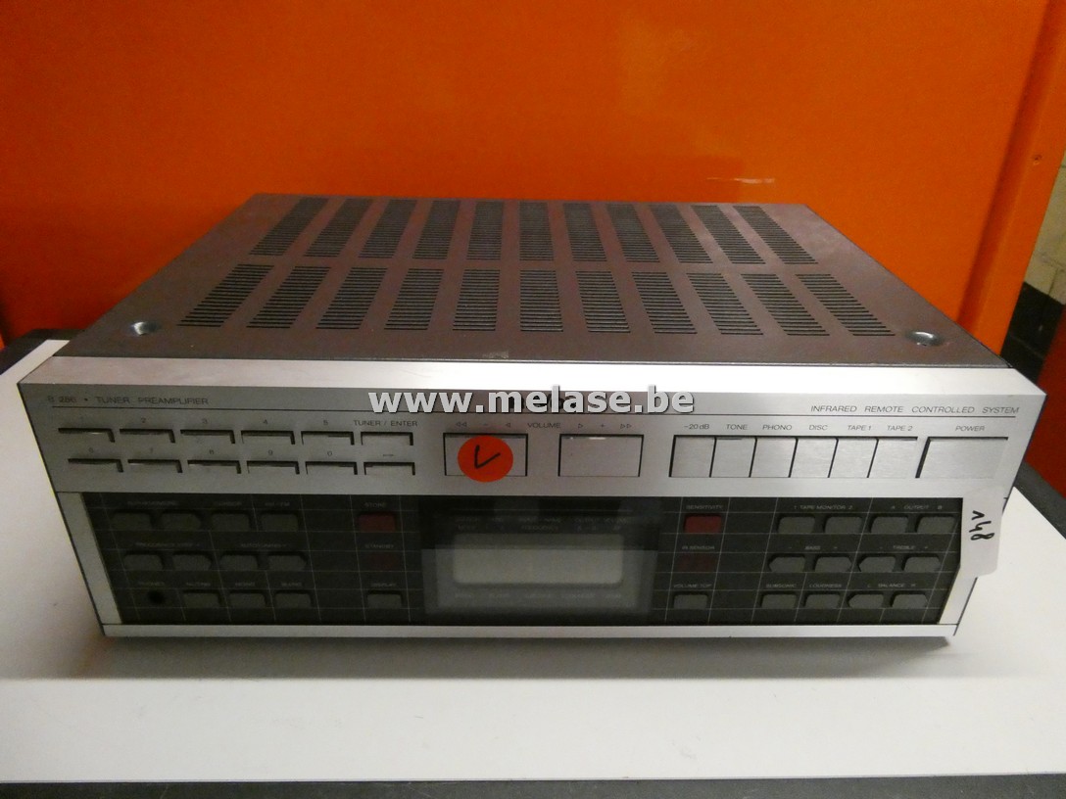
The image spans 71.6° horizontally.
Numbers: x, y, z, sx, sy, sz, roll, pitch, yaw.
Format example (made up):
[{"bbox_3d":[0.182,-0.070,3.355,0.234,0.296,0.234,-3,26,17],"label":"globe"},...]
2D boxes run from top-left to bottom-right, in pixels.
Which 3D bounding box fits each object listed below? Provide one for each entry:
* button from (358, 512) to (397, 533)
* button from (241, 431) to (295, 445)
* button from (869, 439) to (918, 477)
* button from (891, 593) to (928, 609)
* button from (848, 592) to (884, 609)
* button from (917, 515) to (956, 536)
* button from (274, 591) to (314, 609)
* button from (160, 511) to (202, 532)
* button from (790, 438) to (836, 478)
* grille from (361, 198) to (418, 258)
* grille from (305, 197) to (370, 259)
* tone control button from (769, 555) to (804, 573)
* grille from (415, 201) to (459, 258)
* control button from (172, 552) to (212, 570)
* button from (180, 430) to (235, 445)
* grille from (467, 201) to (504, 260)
[{"bbox_3d":[-0.075,0.059,0.357,0.017,0.010,0.004,1,28,-1],"label":"button"},{"bbox_3d":[-0.119,0.017,0.334,0.022,0.006,0.004,1,28,-1],"label":"button"},{"bbox_3d":[0.167,0.027,0.341,0.020,0.023,0.005,1,29,-1],"label":"button"},{"bbox_3d":[0.197,0.104,0.386,0.019,0.010,0.004,1,28,-1],"label":"button"},{"bbox_3d":[0.175,0.106,0.390,0.017,0.011,0.005,1,30,-1],"label":"button"},{"bbox_3d":[0.196,0.060,0.360,0.017,0.009,0.004,1,30,-1],"label":"button"},{"bbox_3d":[-0.124,0.104,0.385,0.019,0.012,0.005,1,30,-1],"label":"button"},{"bbox_3d":[-0.168,0.058,0.355,0.018,0.011,0.005,1,29,-2],"label":"button"},{"bbox_3d":[0.130,0.027,0.343,0.018,0.022,0.005,1,29,-1],"label":"button"},{"bbox_3d":[-0.102,-0.124,0.533,0.022,0.003,0.139,1,30,-1],"label":"grille"},{"bbox_3d":[-0.136,-0.126,0.534,0.022,0.003,0.141,1,30,-1],"label":"grille"},{"bbox_3d":[0.127,0.082,0.370,0.017,0.009,0.004,1,30,-1],"label":"tone control button"},{"bbox_3d":[-0.068,-0.124,0.533,0.022,0.003,0.141,1,29,-1],"label":"grille"},{"bbox_3d":[-0.169,0.081,0.367,0.018,0.011,0.004,1,29,-1],"label":"control button"},{"bbox_3d":[-0.147,0.017,0.335,0.023,0.007,0.005,1,30,-1],"label":"button"},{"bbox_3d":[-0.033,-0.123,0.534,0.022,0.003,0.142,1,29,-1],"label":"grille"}]

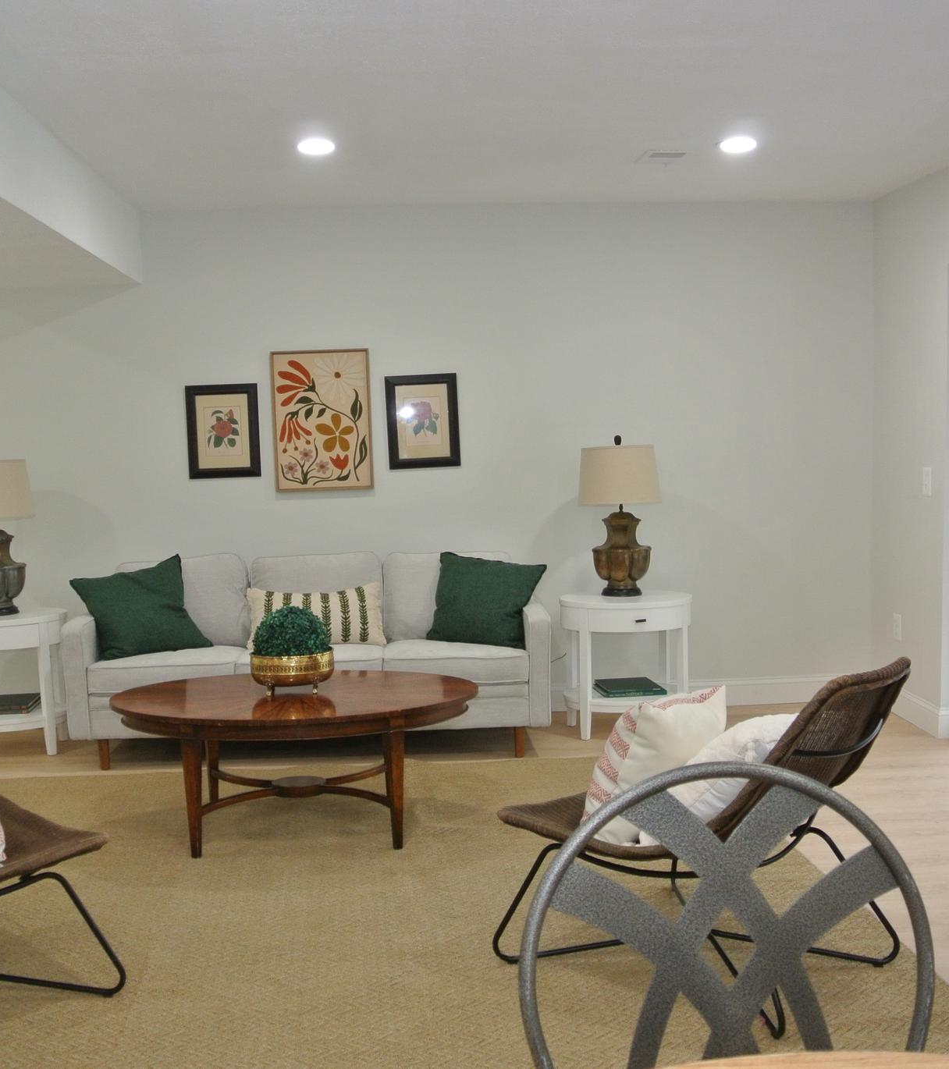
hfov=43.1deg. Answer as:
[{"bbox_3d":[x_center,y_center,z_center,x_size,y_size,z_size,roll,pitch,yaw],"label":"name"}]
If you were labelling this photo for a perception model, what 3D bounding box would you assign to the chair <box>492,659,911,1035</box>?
[{"bbox_3d":[0.621,0.685,3.002,0.740,0.790,0.840,-6,6,-45],"label":"chair"}]

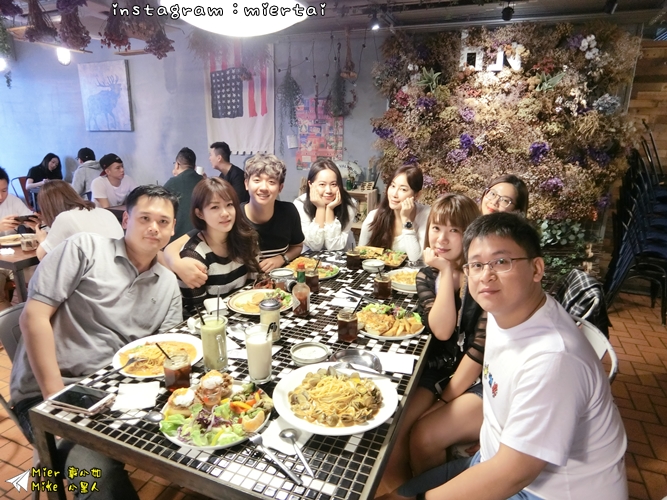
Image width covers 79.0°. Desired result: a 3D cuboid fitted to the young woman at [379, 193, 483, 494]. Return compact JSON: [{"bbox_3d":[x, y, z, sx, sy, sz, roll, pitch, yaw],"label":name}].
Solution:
[{"bbox_3d":[0.460,0.437,1.520,0.650,1.280,0.470,-8,19,-30],"label":"young woman"}]

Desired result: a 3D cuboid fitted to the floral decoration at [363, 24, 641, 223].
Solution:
[{"bbox_3d":[1.523,-1.254,4.006,2.340,1.770,0.220,8,18,21],"label":"floral decoration"}]

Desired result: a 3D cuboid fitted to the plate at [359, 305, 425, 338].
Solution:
[{"bbox_3d":[0.191,0.233,1.366,0.234,0.066,0.234,0,15,0],"label":"plate"}]

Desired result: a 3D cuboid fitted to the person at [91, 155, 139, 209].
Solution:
[{"bbox_3d":[-1.850,-0.200,3.490,0.800,1.240,0.520,15,21,38],"label":"person"}]

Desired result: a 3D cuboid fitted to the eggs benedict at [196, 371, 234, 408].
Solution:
[{"bbox_3d":[-0.321,0.378,1.097,0.088,0.063,0.083,2,17,0],"label":"eggs benedict"}]

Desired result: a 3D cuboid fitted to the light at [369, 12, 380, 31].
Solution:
[{"bbox_3d":[0.364,-2.030,3.594,0.120,0.160,0.110,8,18,21],"label":"light"}]

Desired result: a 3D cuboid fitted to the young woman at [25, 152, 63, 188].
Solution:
[{"bbox_3d":[-3.260,-0.535,4.680,0.780,1.130,0.470,13,20,34],"label":"young woman"}]

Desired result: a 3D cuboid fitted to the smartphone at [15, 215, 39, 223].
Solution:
[{"bbox_3d":[-1.859,-0.191,2.450,0.150,0.075,0.009,-13,65,-39],"label":"smartphone"}]

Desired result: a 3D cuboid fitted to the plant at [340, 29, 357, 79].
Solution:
[{"bbox_3d":[0.140,-1.823,3.772,0.165,0.460,0.160,-6,16,-20],"label":"plant"}]

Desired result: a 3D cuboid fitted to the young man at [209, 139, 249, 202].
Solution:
[{"bbox_3d":[-1.067,-0.355,4.003,0.750,1.320,0.500,4,16,17],"label":"young man"}]

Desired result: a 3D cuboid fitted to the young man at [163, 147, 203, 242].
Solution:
[{"bbox_3d":[-1.354,-0.229,3.586,0.780,1.300,0.520,8,17,27],"label":"young man"}]

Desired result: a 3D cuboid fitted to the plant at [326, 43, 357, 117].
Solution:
[{"bbox_3d":[0.073,-1.653,3.923,0.300,0.690,0.250,-6,16,-20],"label":"plant"}]

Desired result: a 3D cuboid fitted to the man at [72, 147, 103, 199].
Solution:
[{"bbox_3d":[-2.500,-0.421,4.200,0.780,1.220,0.500,15,21,38],"label":"man"}]

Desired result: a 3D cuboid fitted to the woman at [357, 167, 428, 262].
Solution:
[{"bbox_3d":[0.385,0.174,2.360,0.480,1.290,0.750,7,17,18],"label":"woman"}]

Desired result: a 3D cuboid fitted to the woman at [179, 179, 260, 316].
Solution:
[{"bbox_3d":[-0.434,0.290,1.826,0.720,1.220,0.500,11,19,36],"label":"woman"}]

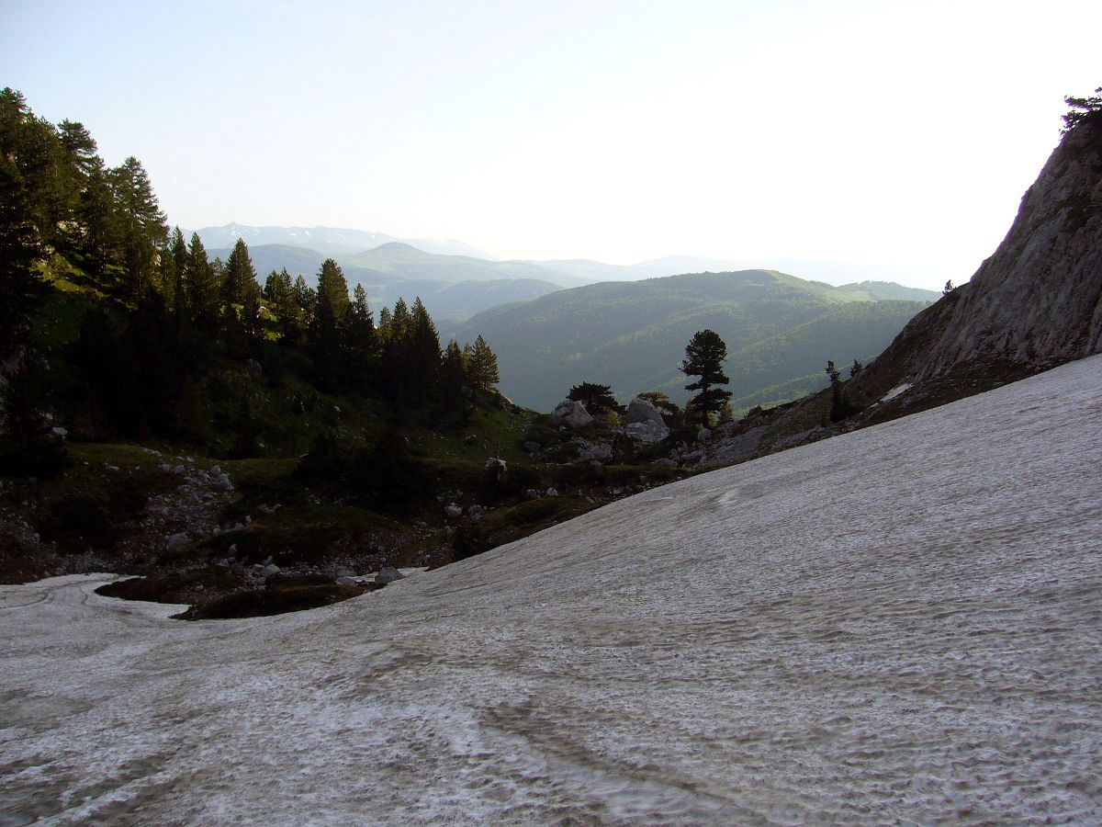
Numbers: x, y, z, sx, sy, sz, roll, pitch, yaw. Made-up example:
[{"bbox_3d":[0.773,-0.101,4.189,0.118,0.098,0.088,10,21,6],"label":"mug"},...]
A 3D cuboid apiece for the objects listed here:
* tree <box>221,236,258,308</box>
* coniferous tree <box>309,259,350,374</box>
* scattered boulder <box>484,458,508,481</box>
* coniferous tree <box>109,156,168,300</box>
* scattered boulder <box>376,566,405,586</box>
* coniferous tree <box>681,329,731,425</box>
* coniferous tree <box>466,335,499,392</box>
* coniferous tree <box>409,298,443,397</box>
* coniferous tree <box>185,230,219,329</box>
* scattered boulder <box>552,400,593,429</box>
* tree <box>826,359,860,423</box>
[{"bbox_3d":[-27.422,-12.156,98.000,3.069,6.684,3.069,0,8,0],"label":"tree"},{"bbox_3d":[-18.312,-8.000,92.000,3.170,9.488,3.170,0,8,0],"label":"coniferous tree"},{"bbox_3d":[-3.291,3.345,66.000,1.372,1.311,1.166,0,8,0],"label":"scattered boulder"},{"bbox_3d":[-32.602,-14.542,88.000,4.410,11.564,4.410,0,8,0],"label":"coniferous tree"},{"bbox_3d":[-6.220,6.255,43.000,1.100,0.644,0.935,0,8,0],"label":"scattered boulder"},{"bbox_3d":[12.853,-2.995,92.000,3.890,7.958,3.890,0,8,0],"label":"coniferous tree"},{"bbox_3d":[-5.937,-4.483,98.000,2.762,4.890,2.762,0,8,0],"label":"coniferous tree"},{"bbox_3d":[-10.463,-5.481,93.000,2.767,8.354,2.767,0,8,0],"label":"coniferous tree"},{"bbox_3d":[-28.463,-10.913,91.000,2.565,7.871,2.565,0,8,0],"label":"coniferous tree"},{"bbox_3d":[1.704,0.036,88.000,3.236,2.108,2.751,0,8,0],"label":"scattered boulder"},{"bbox_3d":[20.935,-1.615,80.000,2.380,4.658,2.380,0,8,0],"label":"tree"}]

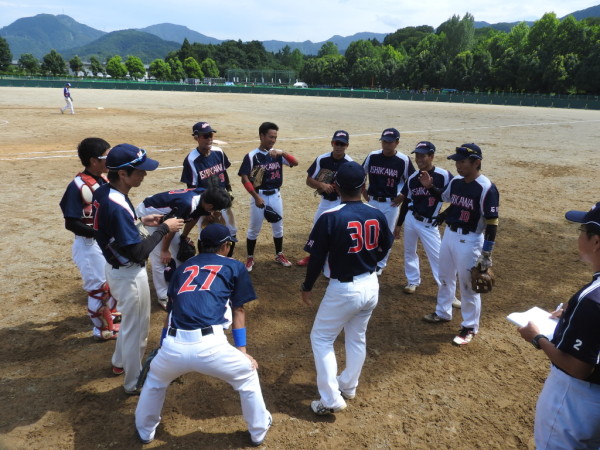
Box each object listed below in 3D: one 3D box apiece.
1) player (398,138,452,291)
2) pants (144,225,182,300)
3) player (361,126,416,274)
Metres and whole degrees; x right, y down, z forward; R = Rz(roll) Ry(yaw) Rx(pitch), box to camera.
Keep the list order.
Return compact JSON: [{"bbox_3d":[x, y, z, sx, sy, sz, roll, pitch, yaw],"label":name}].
[{"bbox_3d":[1.355,-0.011,4.420,0.460,1.710,0.680,-14,24,-39],"label":"player"},{"bbox_3d":[-1.380,0.278,4.345,0.460,0.840,0.420,9,20,20],"label":"pants"},{"bbox_3d":[1.036,-0.251,5.004,0.620,1.770,0.420,12,21,26],"label":"player"}]

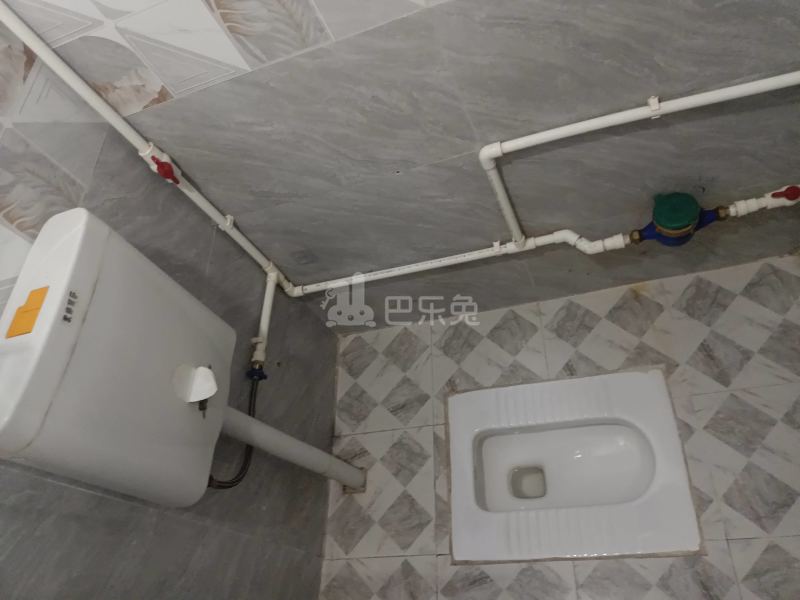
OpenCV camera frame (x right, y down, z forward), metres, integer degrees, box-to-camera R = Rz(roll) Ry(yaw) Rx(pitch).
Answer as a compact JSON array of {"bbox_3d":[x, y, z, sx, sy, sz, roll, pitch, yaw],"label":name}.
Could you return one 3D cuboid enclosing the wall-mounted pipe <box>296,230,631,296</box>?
[{"bbox_3d":[0.098,-0.074,1.321,0.795,0.038,0.073,-11,58,18],"label":"wall-mounted pipe"}]

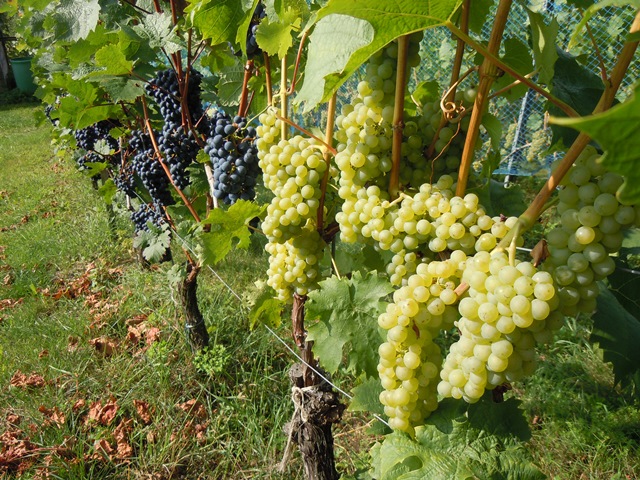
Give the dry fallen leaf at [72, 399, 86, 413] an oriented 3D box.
[{"bbox_3d":[-0.620,0.427,1.430,0.037,0.020,0.033,-5,23,-11],"label":"dry fallen leaf"}]

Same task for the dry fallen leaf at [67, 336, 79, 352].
[{"bbox_3d":[-0.651,0.275,1.460,0.034,0.028,0.034,-10,23,-25],"label":"dry fallen leaf"}]

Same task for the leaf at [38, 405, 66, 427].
[{"bbox_3d":[-0.675,0.443,1.400,0.070,0.030,0.055,-5,23,-11],"label":"leaf"}]

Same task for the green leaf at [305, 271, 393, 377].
[{"bbox_3d":[0.036,0.105,0.700,0.112,0.130,0.050,1,21,3],"label":"green leaf"}]

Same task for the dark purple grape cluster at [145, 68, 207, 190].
[{"bbox_3d":[-0.344,-0.263,1.320,0.138,0.270,0.120,-5,22,-14],"label":"dark purple grape cluster"}]

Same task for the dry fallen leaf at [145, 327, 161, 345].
[{"bbox_3d":[-0.453,0.258,1.500,0.044,0.033,0.040,-7,22,-18],"label":"dry fallen leaf"}]

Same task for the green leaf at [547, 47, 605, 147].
[{"bbox_3d":[0.271,-0.148,0.580,0.068,0.105,0.045,7,24,17],"label":"green leaf"}]

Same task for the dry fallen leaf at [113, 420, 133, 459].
[{"bbox_3d":[-0.473,0.476,1.330,0.050,0.038,0.085,-5,23,-11],"label":"dry fallen leaf"}]

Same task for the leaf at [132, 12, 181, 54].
[{"bbox_3d":[-0.430,-0.543,1.460,0.120,0.110,0.060,0,23,0],"label":"leaf"}]

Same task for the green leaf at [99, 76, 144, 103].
[{"bbox_3d":[-0.458,-0.347,1.280,0.105,0.050,0.070,-7,22,-18],"label":"green leaf"}]

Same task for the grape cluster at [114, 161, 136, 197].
[{"bbox_3d":[-0.684,-0.213,1.950,0.076,0.112,0.070,-7,22,-18],"label":"grape cluster"}]

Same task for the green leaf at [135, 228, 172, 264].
[{"bbox_3d":[-0.576,0.019,1.920,0.125,0.115,0.055,1,23,3],"label":"green leaf"}]

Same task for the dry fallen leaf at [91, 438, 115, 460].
[{"bbox_3d":[-0.431,0.415,1.100,0.049,0.026,0.042,-10,23,-24],"label":"dry fallen leaf"}]

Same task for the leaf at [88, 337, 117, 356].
[{"bbox_3d":[-0.573,0.280,1.460,0.075,0.032,0.058,-9,23,-23],"label":"leaf"}]

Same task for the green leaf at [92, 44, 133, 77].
[{"bbox_3d":[-0.473,-0.411,1.270,0.095,0.068,0.050,-7,22,-18],"label":"green leaf"}]

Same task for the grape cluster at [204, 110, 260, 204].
[{"bbox_3d":[-0.156,-0.147,1.000,0.100,0.168,0.090,-5,23,-11],"label":"grape cluster"}]

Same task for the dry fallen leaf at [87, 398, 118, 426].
[{"bbox_3d":[-0.553,0.439,1.410,0.080,0.035,0.065,-5,23,-11],"label":"dry fallen leaf"}]

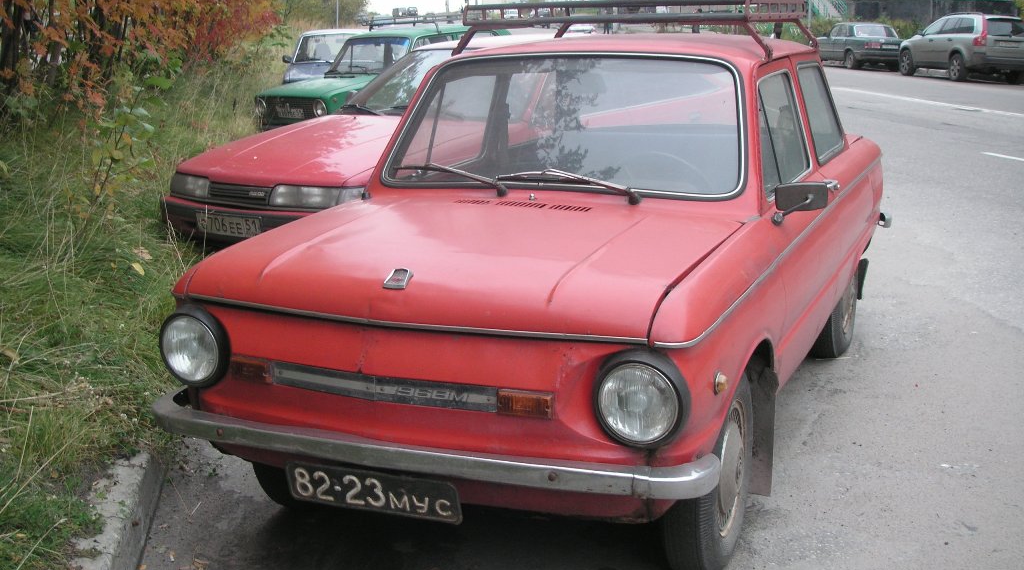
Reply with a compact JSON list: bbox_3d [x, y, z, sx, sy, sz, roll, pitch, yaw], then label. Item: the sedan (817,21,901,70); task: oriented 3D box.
[{"bbox_3d":[11.579,-7.958,37.189,1.800,1.450,4.840,-1,13,-4],"label":"sedan"}]

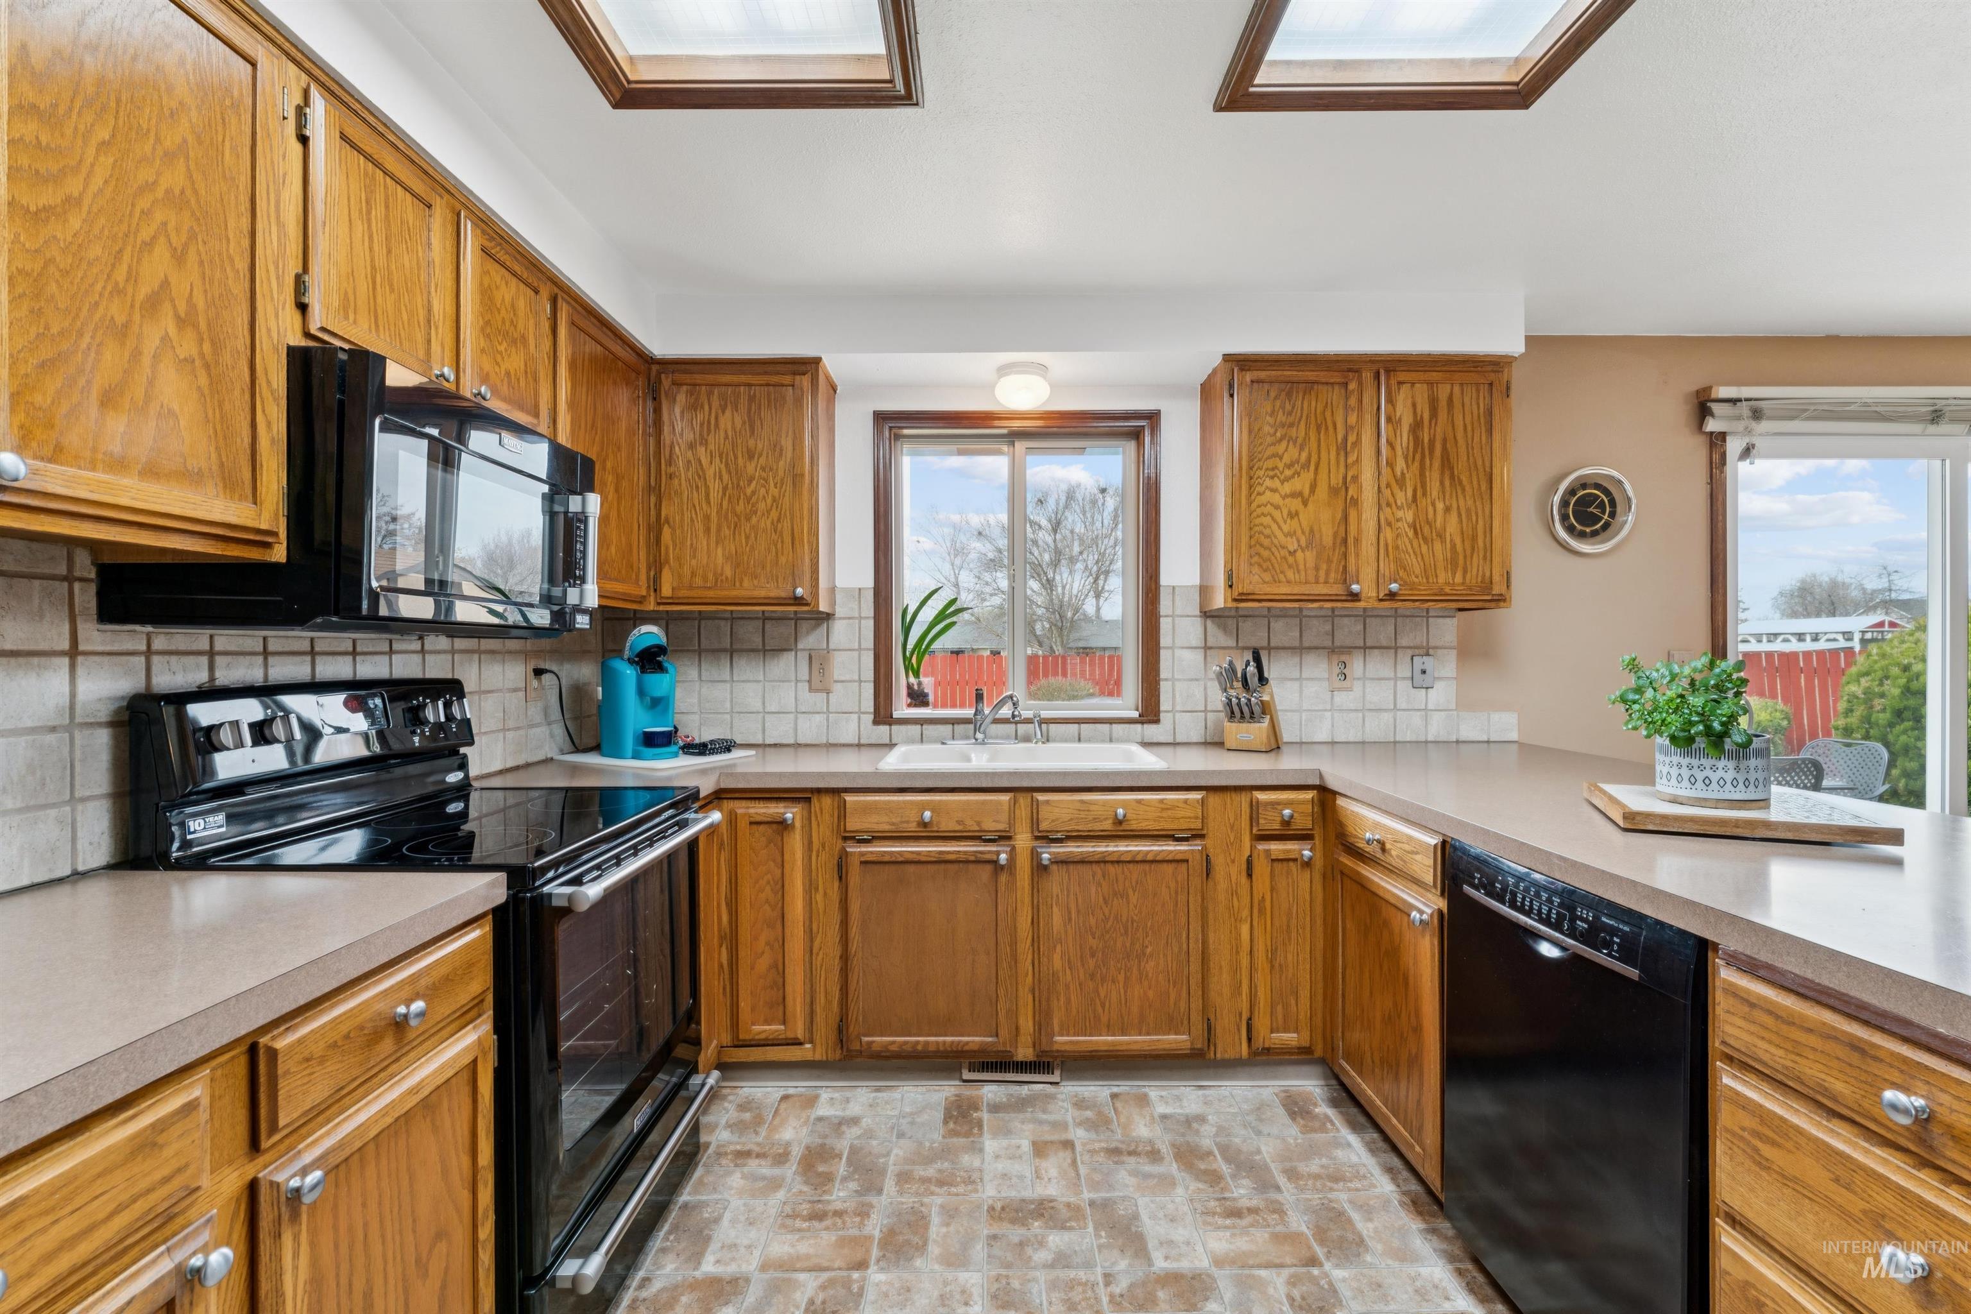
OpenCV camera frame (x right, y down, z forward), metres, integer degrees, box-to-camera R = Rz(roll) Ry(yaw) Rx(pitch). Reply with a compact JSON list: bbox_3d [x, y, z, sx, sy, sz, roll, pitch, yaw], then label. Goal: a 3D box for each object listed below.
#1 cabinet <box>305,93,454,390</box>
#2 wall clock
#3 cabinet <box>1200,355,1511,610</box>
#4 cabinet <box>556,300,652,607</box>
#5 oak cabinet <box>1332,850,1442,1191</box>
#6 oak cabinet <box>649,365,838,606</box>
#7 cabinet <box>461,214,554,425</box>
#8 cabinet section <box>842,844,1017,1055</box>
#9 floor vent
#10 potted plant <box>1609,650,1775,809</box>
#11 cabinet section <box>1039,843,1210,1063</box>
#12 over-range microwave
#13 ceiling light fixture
[{"bbox_3d":[-1.212,-0.718,1.471,0.300,0.381,0.358,0,0,1],"label":"cabinet"},{"bbox_3d":[2.102,-0.509,2.840,0.290,0.290,0.050,0,0,0],"label":"wall clock"},{"bbox_3d":[1.219,-0.556,2.775,0.910,0.799,0.325,0,0,1],"label":"cabinet"},{"bbox_3d":[-1.180,-0.526,2.268,0.320,0.760,0.590,0,0,0],"label":"cabinet"},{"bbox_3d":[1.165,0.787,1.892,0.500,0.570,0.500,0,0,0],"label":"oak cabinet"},{"bbox_3d":[-0.797,-0.553,2.793,0.532,0.804,0.325,0,0,1],"label":"oak cabinet"},{"bbox_3d":[-1.182,-0.704,1.800,0.320,0.385,0.375,0,0,0],"label":"cabinet"},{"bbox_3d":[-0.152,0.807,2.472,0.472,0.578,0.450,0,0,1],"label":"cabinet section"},{"bbox_3d":[0.075,1.163,2.337,0.276,0.082,0.030,0,0,1],"label":"floor vent"},{"bbox_3d":[1.360,0.134,1.590,0.250,0.285,0.220,0,0,0],"label":"potted plant"},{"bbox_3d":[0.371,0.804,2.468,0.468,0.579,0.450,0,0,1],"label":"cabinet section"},{"bbox_3d":[-1.117,-0.256,1.615,0.430,0.430,0.757,0,0,0],"label":"over-range microwave"},{"bbox_3d":[0.126,-0.881,2.720,0.187,0.128,0.187,0,0,0],"label":"ceiling light fixture"}]

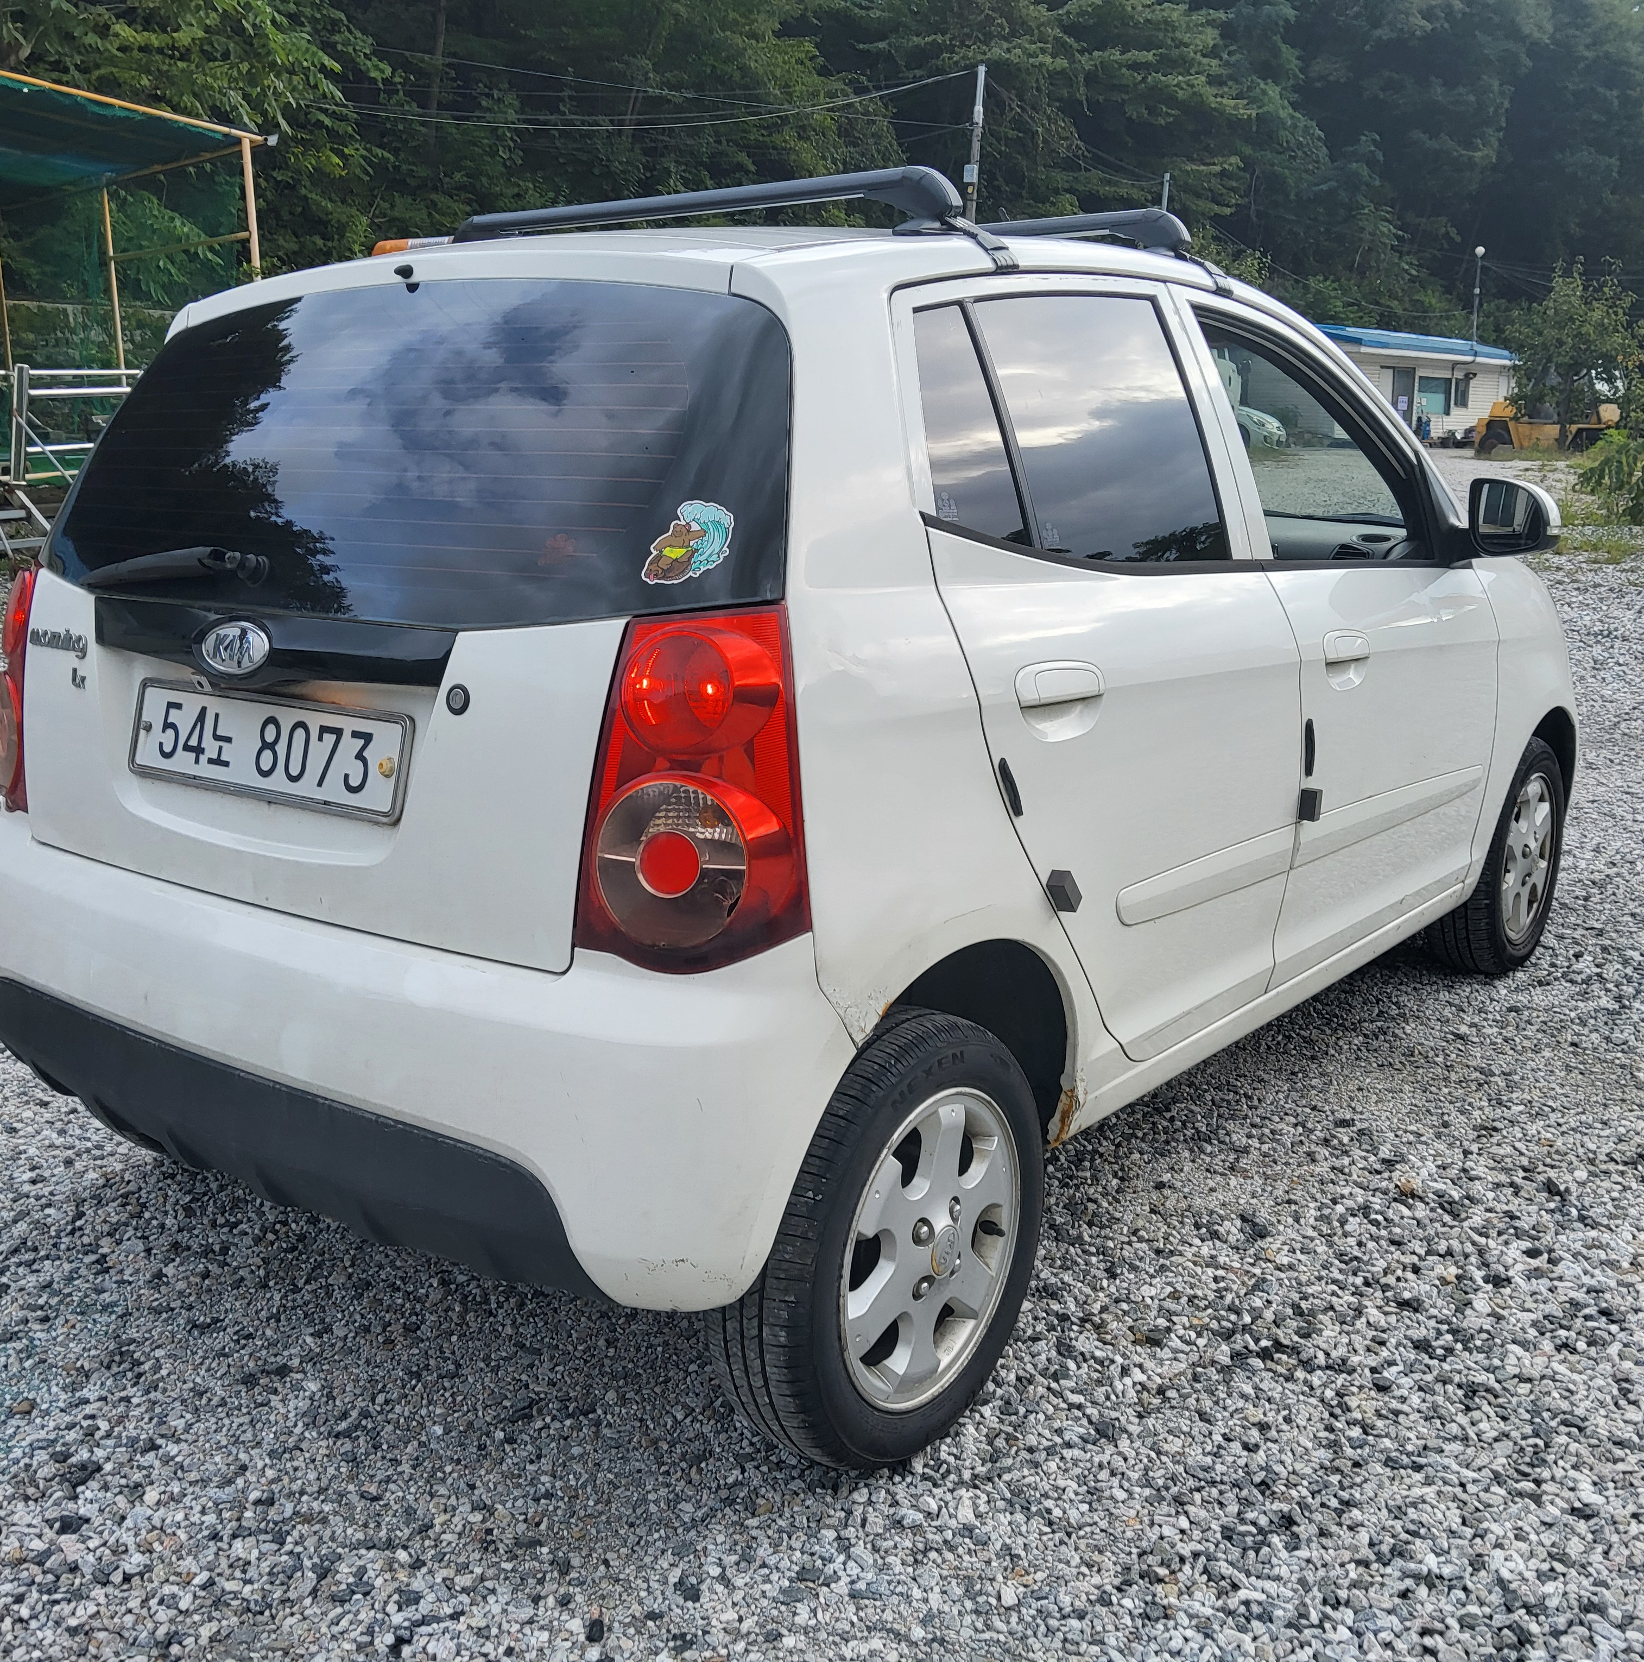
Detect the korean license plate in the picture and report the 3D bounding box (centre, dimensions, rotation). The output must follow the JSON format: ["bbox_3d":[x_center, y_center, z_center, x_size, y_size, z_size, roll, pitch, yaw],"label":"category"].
[{"bbox_3d":[-0.687,-0.103,2.021,0.540,0.128,0.025,9,6,37],"label":"korean license plate"}]

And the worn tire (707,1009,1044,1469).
[{"bbox_3d":[0.088,0.487,2.029,0.167,0.547,0.547,9,16,37],"label":"worn tire"}]

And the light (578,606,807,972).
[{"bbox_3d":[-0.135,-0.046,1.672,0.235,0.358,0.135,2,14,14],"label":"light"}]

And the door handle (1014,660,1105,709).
[{"bbox_3d":[0.288,-0.181,1.998,0.040,0.054,0.200,9,16,37],"label":"door handle"}]

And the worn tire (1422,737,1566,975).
[{"bbox_3d":[1.550,0.043,3.841,0.167,0.547,0.547,9,16,37],"label":"worn tire"}]

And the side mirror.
[{"bbox_3d":[1.301,-0.589,3.123,0.170,0.145,0.120,9,16,37],"label":"side mirror"}]

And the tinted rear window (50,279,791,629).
[{"bbox_3d":[-0.585,-0.466,2.078,1.430,0.482,0.102,9,-15,37],"label":"tinted rear window"}]

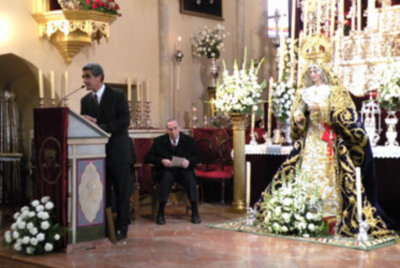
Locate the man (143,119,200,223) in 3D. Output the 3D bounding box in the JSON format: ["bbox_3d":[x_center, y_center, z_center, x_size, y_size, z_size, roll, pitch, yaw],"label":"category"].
[{"bbox_3d":[-0.330,0.415,7.780,0.660,1.210,0.780,0,0,-8],"label":"man"}]

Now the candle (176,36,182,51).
[{"bbox_3d":[-0.310,-1.371,9.800,0.060,0.200,0.060,0,0,0],"label":"candle"}]

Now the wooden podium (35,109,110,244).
[{"bbox_3d":[-1.252,0.395,6.340,0.540,1.250,0.520,0,0,42],"label":"wooden podium"}]

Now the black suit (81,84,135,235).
[{"bbox_3d":[-0.900,0.250,6.430,0.480,1.470,0.540,0,0,-41],"label":"black suit"}]

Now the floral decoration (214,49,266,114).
[{"bbox_3d":[0.538,-0.698,8.600,0.680,0.870,0.620,0,0,12],"label":"floral decoration"}]

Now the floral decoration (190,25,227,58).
[{"bbox_3d":[0.150,-1.458,10.200,0.580,0.530,0.520,0,0,-18],"label":"floral decoration"}]

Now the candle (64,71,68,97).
[{"bbox_3d":[-1.692,-0.640,8.200,0.045,0.330,0.045,0,0,0],"label":"candle"}]

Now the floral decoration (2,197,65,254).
[{"bbox_3d":[-1.500,0.780,5.800,0.520,0.500,0.460,0,0,23],"label":"floral decoration"}]

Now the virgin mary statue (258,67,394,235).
[{"bbox_3d":[1.290,0.130,7.200,1.600,1.780,1.100,0,0,38],"label":"virgin mary statue"}]

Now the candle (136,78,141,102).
[{"bbox_3d":[-0.855,-0.605,9.000,0.047,0.330,0.047,0,0,0],"label":"candle"}]

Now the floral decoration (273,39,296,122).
[{"bbox_3d":[1.214,-0.769,9.300,0.350,1.200,0.350,0,0,23],"label":"floral decoration"}]

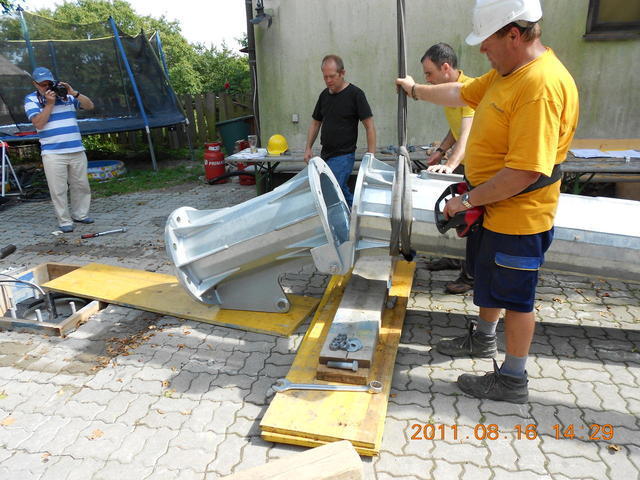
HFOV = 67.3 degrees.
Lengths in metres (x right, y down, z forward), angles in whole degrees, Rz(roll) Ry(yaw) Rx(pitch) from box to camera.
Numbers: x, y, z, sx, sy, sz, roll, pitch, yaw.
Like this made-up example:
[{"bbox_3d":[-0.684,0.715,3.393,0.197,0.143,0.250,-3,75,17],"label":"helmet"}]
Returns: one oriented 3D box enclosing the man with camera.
[{"bbox_3d":[-2.741,-0.946,5.174,0.660,1.690,0.520,-11,20,-25],"label":"man with camera"}]

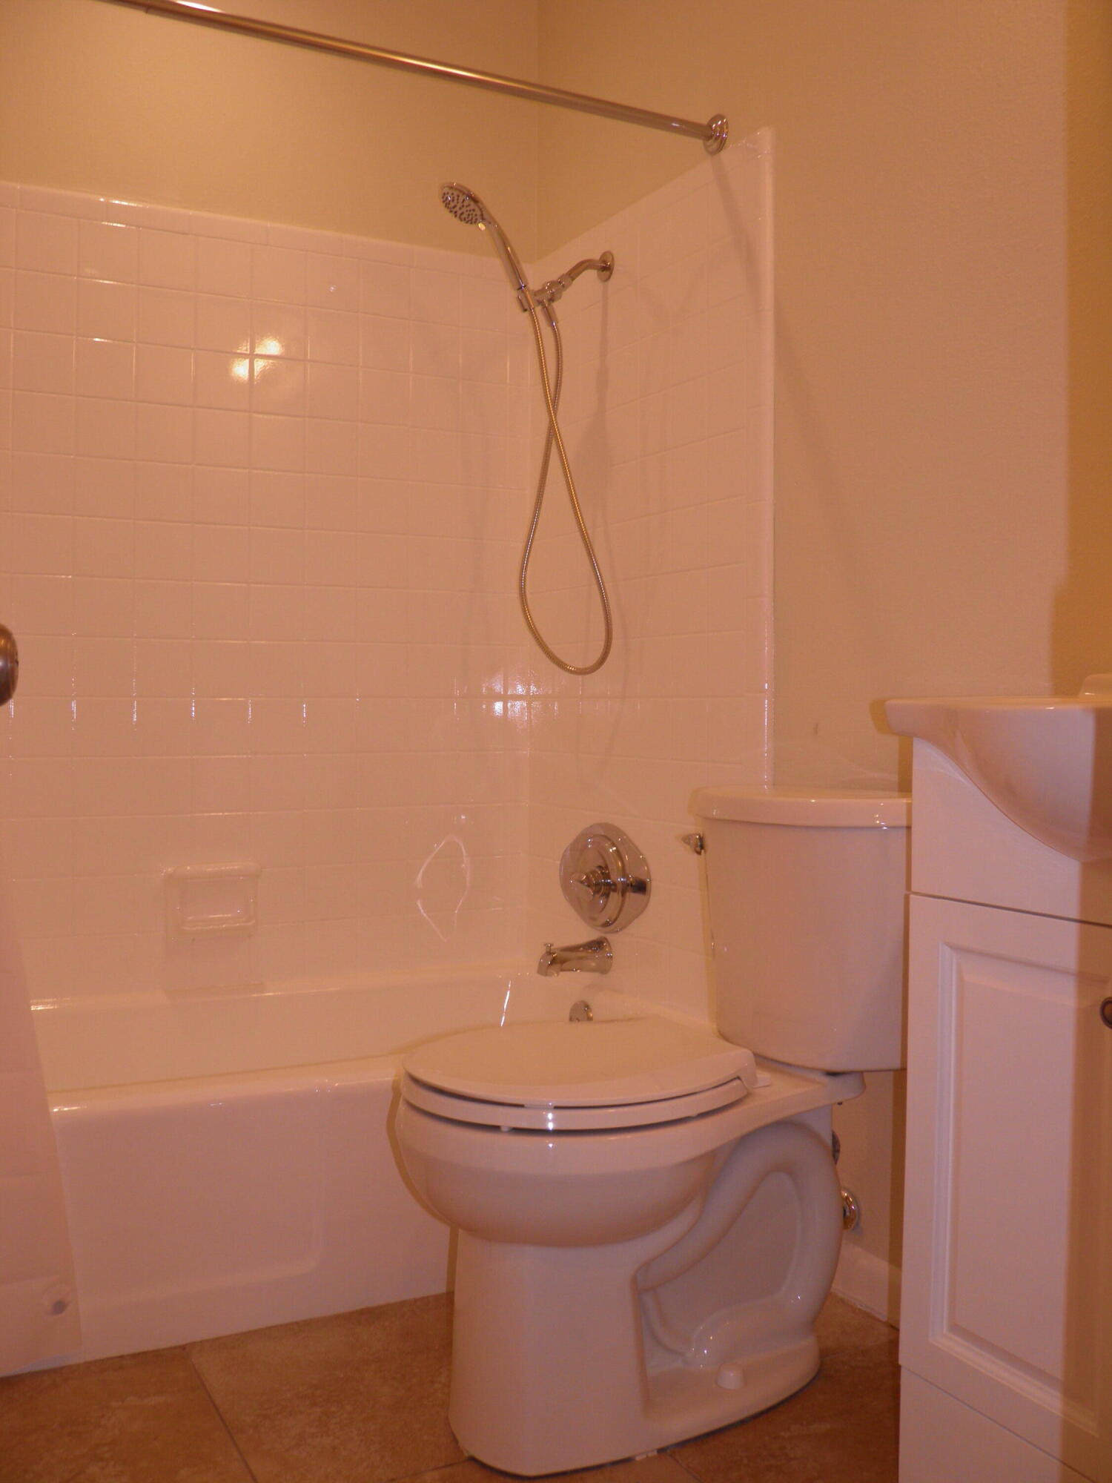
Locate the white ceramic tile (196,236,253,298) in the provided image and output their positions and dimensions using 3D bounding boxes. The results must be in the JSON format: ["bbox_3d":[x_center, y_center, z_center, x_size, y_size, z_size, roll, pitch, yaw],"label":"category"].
[{"bbox_3d":[-0.631,-0.899,2.438,0.108,0.108,0.009,-1,2,-28],"label":"white ceramic tile"}]

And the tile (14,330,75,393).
[{"bbox_3d":[-0.908,-0.668,2.278,0.108,0.108,0.010,-1,2,-28],"label":"tile"}]

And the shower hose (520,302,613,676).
[{"bbox_3d":[0.018,-0.465,2.385,0.190,0.700,0.100,1,2,19],"label":"shower hose"}]

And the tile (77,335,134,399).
[{"bbox_3d":[-0.823,-0.681,2.341,0.108,0.108,0.009,-1,2,-28],"label":"tile"}]

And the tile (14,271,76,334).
[{"bbox_3d":[-0.904,-0.773,2.274,0.108,0.108,0.010,-1,2,-28],"label":"tile"}]

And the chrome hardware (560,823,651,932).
[{"bbox_3d":[0.061,0.261,2.454,0.068,0.205,0.330,-1,2,-28],"label":"chrome hardware"}]

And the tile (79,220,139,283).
[{"bbox_3d":[-0.810,-0.882,2.322,0.108,0.108,0.010,-1,2,-28],"label":"tile"}]

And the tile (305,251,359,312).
[{"bbox_3d":[-0.444,-0.905,2.539,0.108,0.108,0.009,-1,2,-28],"label":"tile"}]

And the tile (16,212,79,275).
[{"bbox_3d":[-0.908,-0.886,2.292,0.108,0.108,0.009,-1,2,-28],"label":"tile"}]

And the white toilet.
[{"bbox_3d":[0.146,0.437,1.578,0.715,0.760,0.460,-1,2,-28],"label":"white toilet"}]

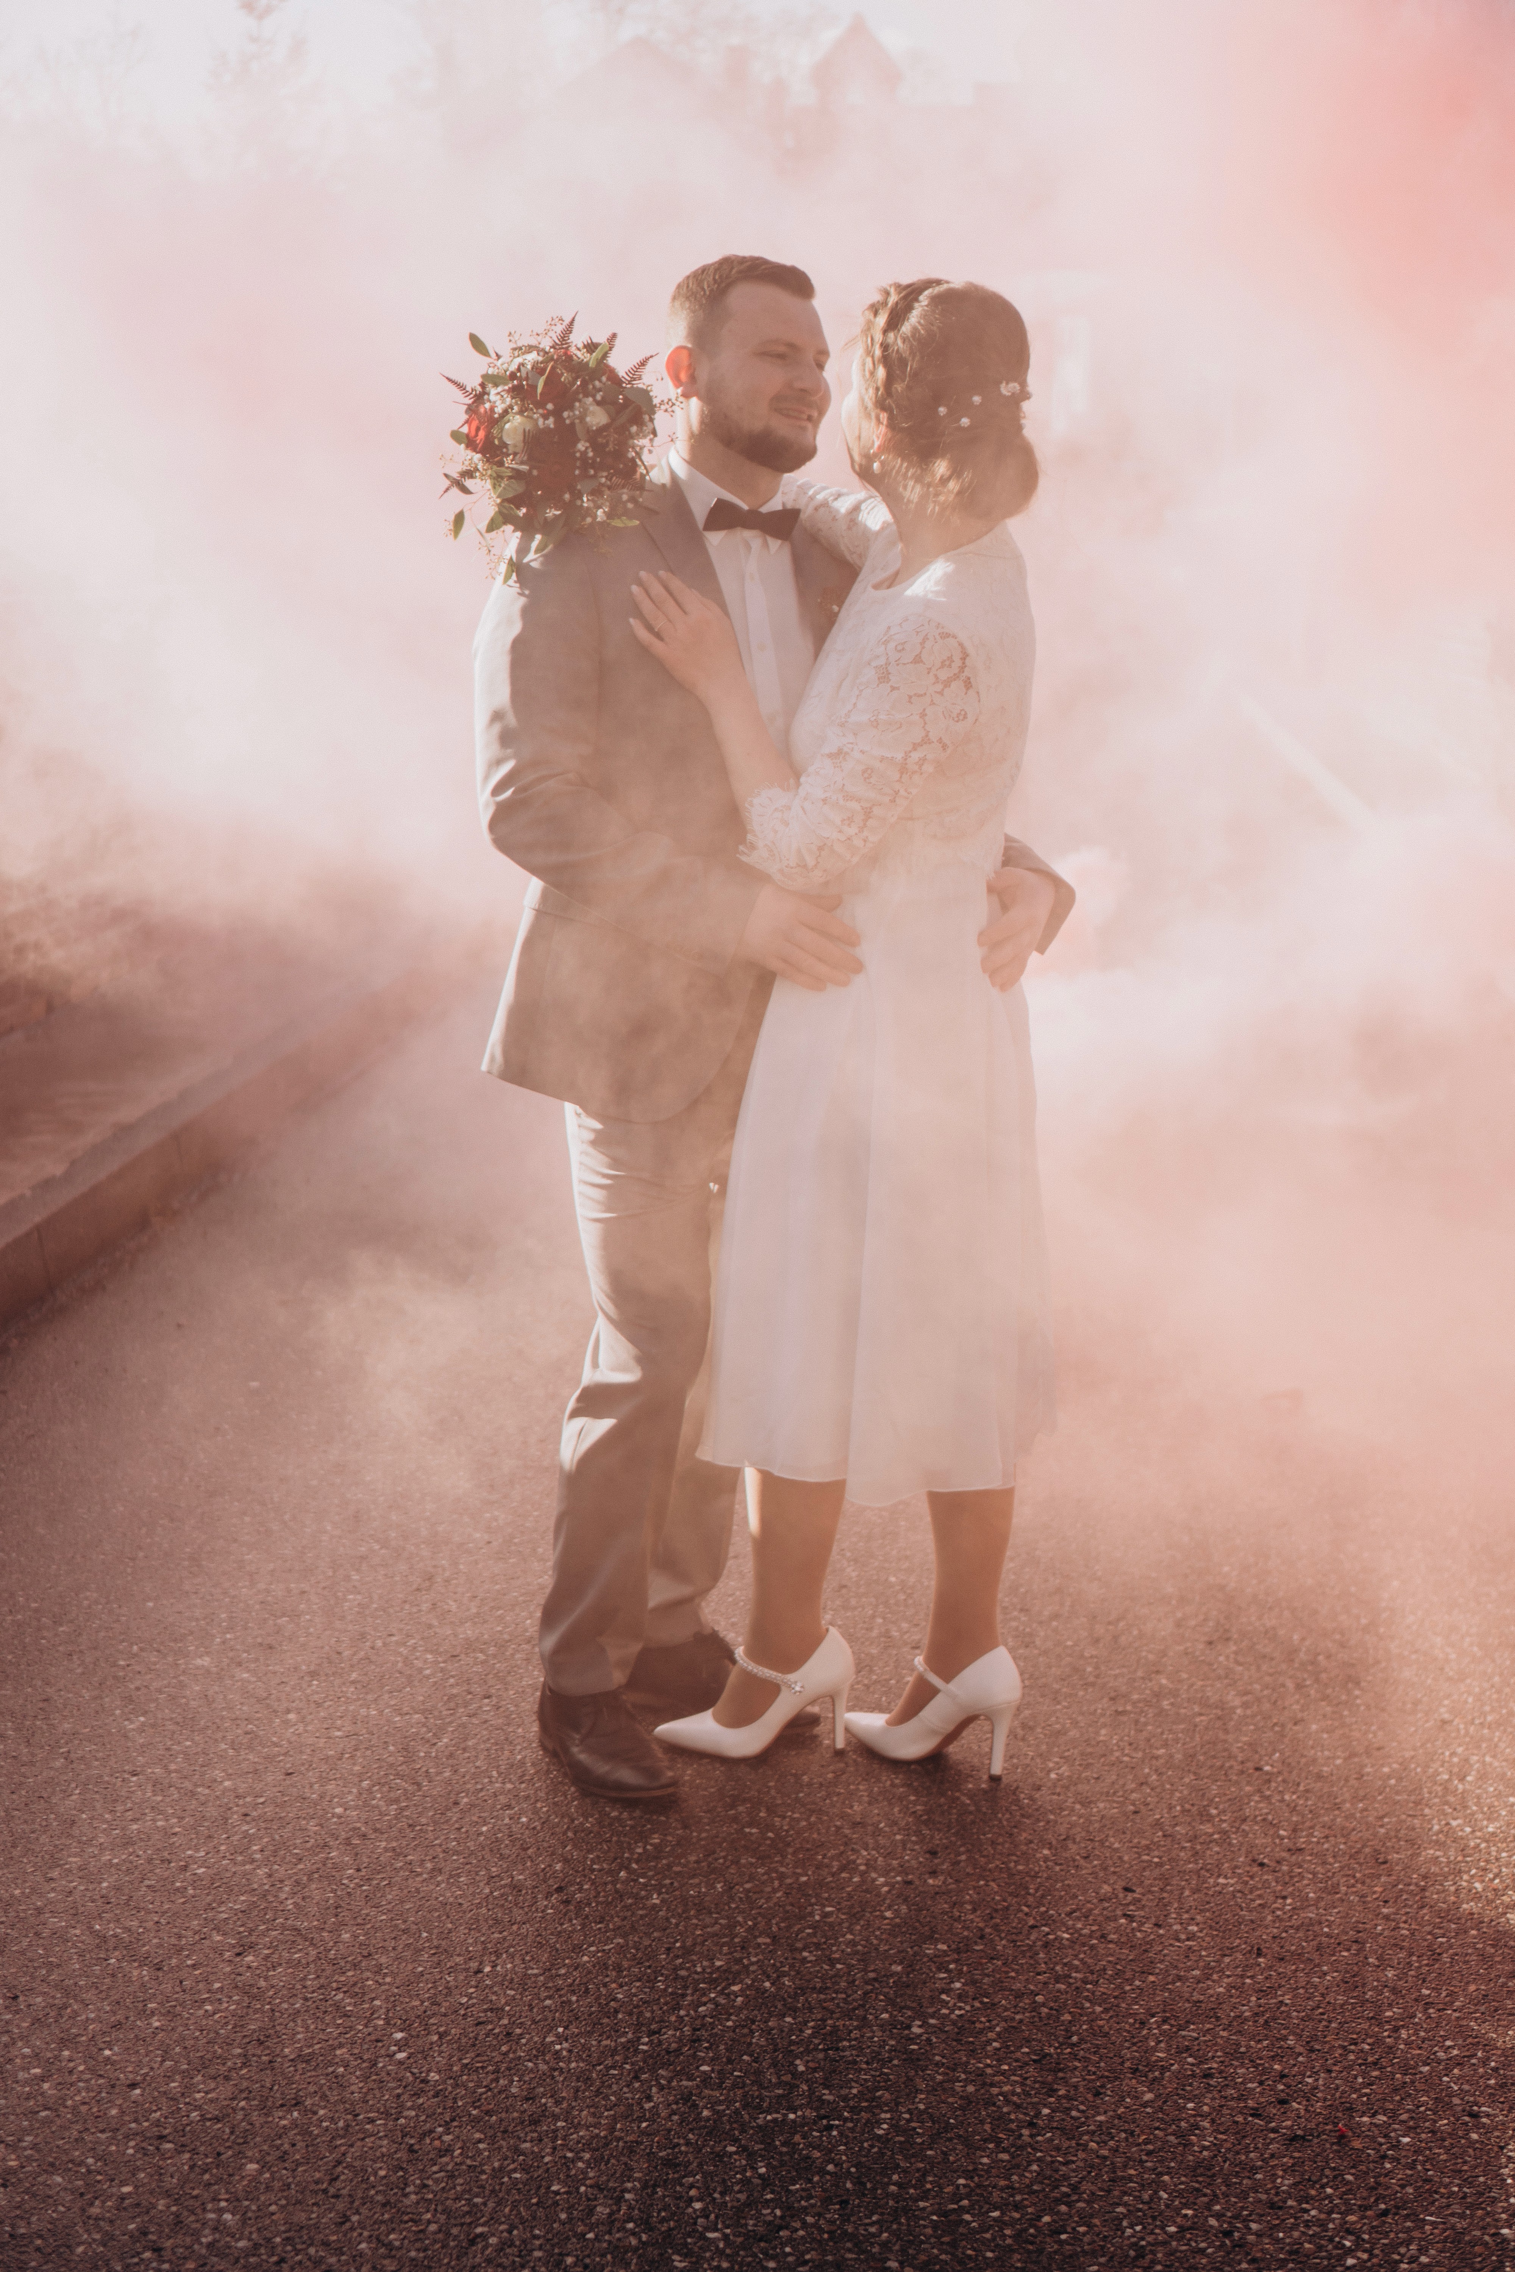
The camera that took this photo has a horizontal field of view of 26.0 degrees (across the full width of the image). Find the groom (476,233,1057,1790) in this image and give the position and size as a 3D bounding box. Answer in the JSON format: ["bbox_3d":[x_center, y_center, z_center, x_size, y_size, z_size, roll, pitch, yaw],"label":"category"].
[{"bbox_3d":[-0.010,-0.139,3.910,0.560,1.800,0.660,6,9,40],"label":"groom"}]

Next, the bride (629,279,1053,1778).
[{"bbox_3d":[0.095,-0.112,3.860,0.540,1.750,0.500,2,7,12],"label":"bride"}]

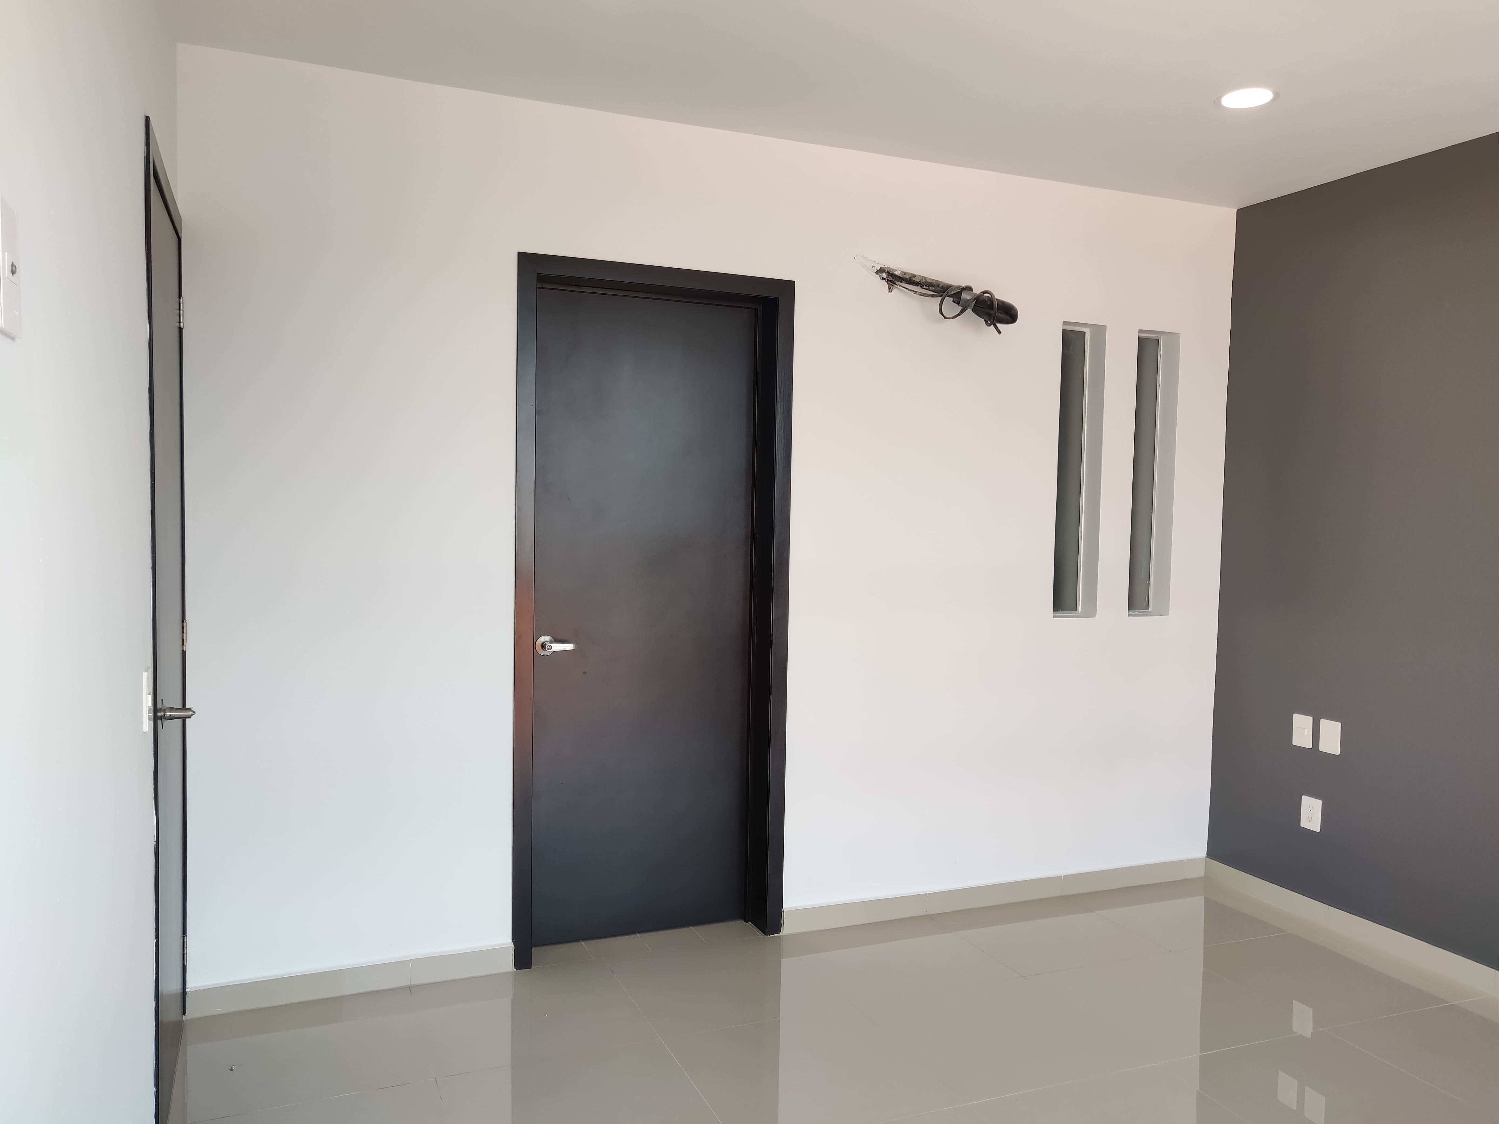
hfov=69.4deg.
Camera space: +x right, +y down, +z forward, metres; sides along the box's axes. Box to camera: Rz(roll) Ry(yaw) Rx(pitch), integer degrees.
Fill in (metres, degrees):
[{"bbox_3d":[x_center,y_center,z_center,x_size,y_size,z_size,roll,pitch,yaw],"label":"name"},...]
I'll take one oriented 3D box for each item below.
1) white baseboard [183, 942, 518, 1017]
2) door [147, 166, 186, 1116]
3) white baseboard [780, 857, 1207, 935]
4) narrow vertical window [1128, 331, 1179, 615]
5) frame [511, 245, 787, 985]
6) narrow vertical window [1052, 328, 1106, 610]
[{"bbox_3d":[-1.155,1.235,3.200,0.905,0.079,0.015,0,3,-23],"label":"white baseboard"},{"bbox_3d":[-1.419,0.226,2.614,0.040,2.143,0.714,0,3,-23],"label":"door"},{"bbox_3d":[0.999,1.252,4.104,1.910,0.081,0.015,0,3,-23],"label":"white baseboard"},{"bbox_3d":[1.575,-0.345,4.316,0.212,1.117,0.110,0,3,-23],"label":"narrow vertical window"},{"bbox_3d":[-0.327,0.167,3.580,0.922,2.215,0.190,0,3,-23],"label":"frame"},{"bbox_3d":[1.239,-0.345,4.175,0.208,1.116,0.110,0,3,-23],"label":"narrow vertical window"}]

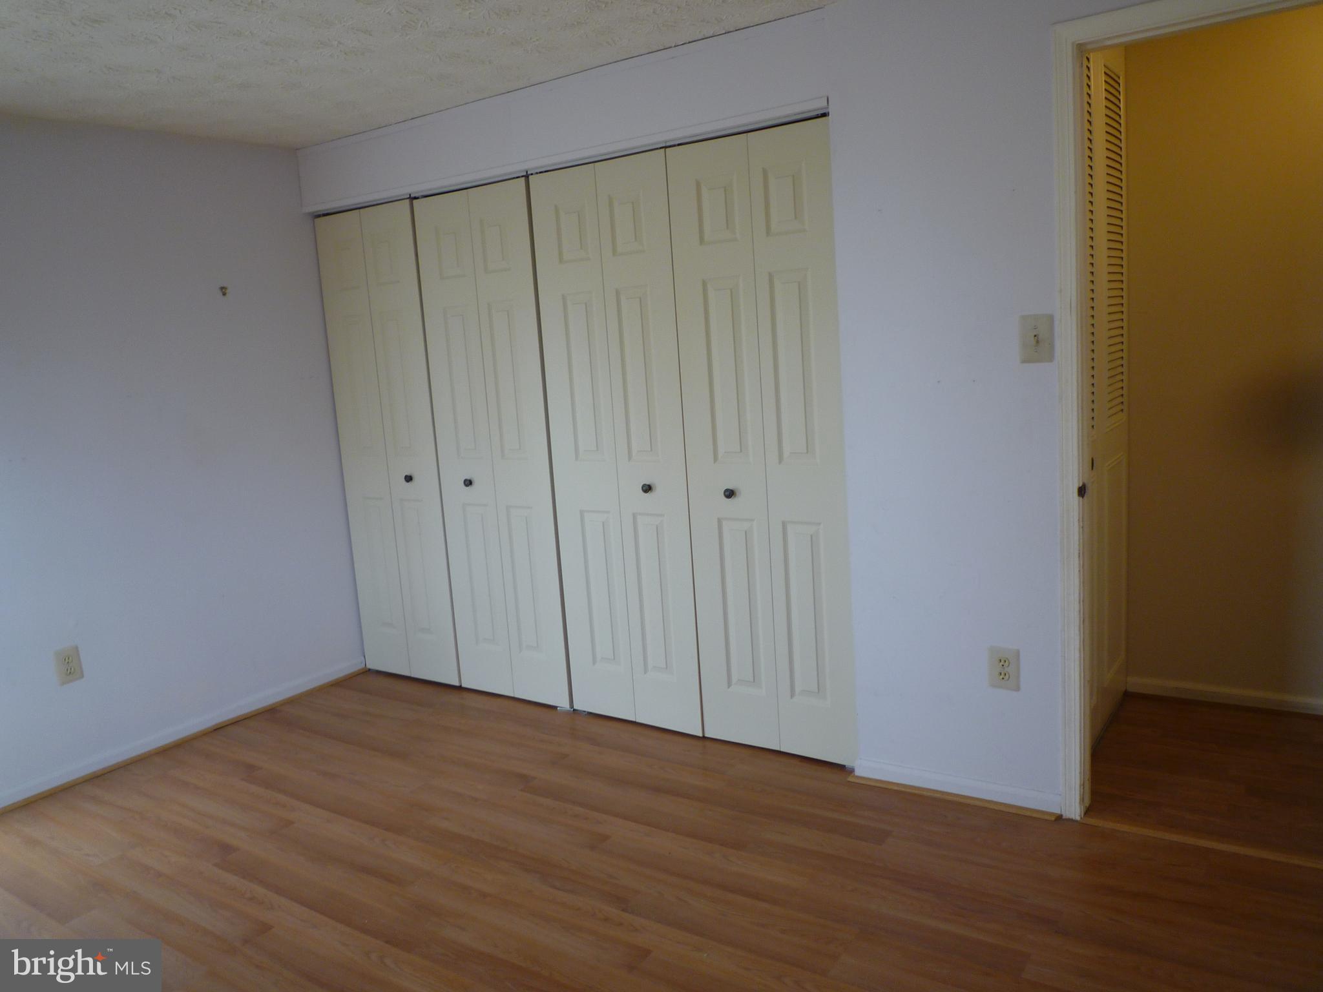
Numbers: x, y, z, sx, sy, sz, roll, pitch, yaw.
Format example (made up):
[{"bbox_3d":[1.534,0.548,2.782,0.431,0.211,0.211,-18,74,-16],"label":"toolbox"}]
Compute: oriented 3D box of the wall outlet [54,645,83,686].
[{"bbox_3d":[-2.022,0.580,3.266,0.010,0.122,0.078,2,10,33],"label":"wall outlet"}]

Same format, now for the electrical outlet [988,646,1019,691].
[{"bbox_3d":[0.973,0.493,2.716,0.083,0.122,0.010,2,10,33],"label":"electrical outlet"}]

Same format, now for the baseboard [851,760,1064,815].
[{"bbox_3d":[0.866,0.864,2.852,0.615,0.056,0.015,2,10,33],"label":"baseboard"}]

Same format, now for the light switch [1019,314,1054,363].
[{"bbox_3d":[0.992,-0.414,2.526,0.083,0.125,0.015,2,10,33],"label":"light switch"}]

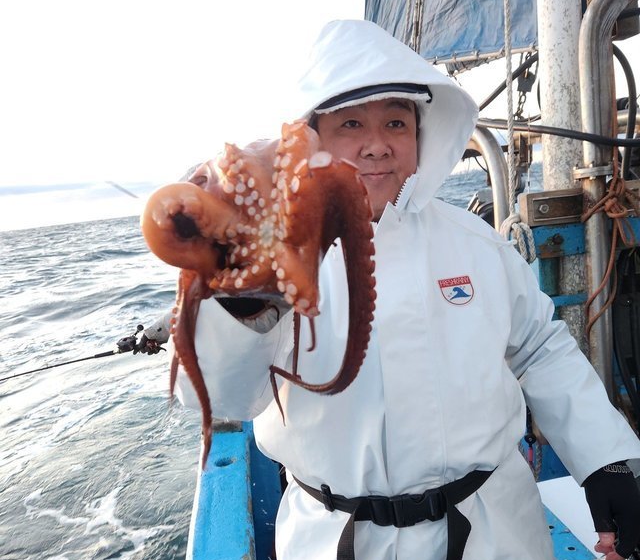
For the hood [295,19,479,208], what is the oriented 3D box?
[{"bbox_3d":[0.098,-0.270,0.930,0.275,0.295,0.275,-9,9,-9],"label":"hood"}]

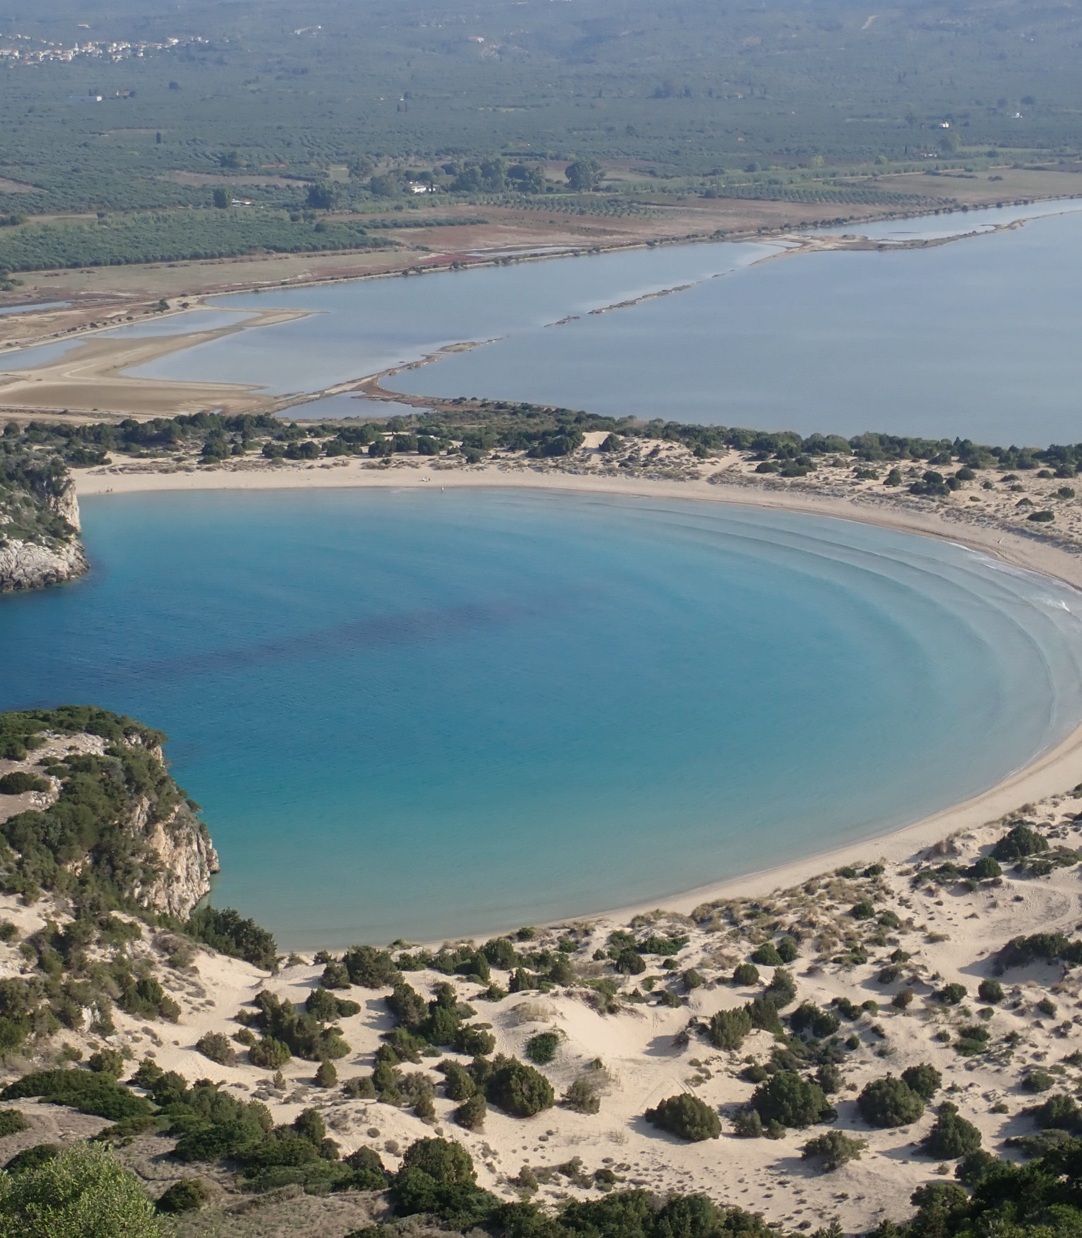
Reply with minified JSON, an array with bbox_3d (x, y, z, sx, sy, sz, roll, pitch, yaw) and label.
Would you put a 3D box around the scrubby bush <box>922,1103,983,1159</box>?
[{"bbox_3d":[56.160,69.890,371.060,8.270,6.980,7.450,0,15,0],"label":"scrubby bush"}]

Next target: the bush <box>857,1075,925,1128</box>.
[{"bbox_3d":[49.410,68.030,382.850,9.630,6.270,8.660,0,15,0],"label":"bush"}]

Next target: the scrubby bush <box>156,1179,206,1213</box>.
[{"bbox_3d":[-40.710,65.480,308.070,5.850,3.140,5.260,0,15,0],"label":"scrubby bush"}]

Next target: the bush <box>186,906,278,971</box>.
[{"bbox_3d":[-50.910,52.610,448.060,15.310,9.120,13.780,0,15,0],"label":"bush"}]

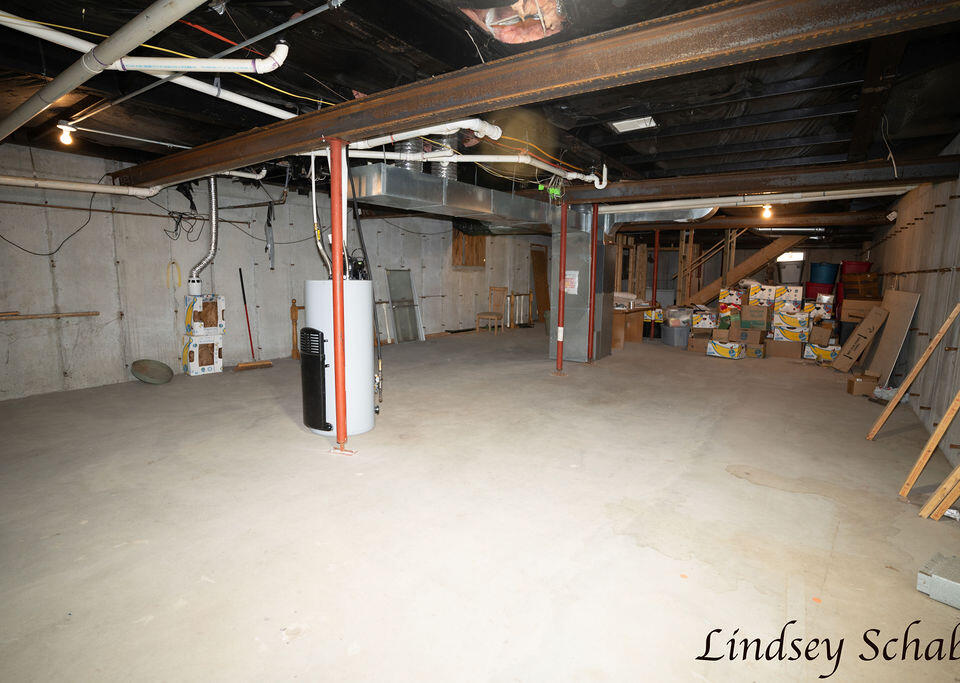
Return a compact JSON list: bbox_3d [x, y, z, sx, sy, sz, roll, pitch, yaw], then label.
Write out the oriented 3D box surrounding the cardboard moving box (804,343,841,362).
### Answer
[{"bbox_3d":[5.894,0.180,8.296,0.500,0.240,0.380,6,10,35],"label":"cardboard moving box"}]

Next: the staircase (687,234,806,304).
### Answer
[{"bbox_3d":[5.167,-1.131,10.475,3.050,2.180,0.920,7,10,34],"label":"staircase"}]

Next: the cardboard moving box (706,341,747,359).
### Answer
[{"bbox_3d":[4.274,0.135,8.346,0.400,0.250,0.510,-6,11,-41],"label":"cardboard moving box"}]

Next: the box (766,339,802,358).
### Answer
[{"bbox_3d":[5.283,0.132,8.381,0.520,0.280,0.410,5,9,27],"label":"box"}]

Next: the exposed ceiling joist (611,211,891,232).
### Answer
[{"bbox_3d":[4.787,-2.249,9.209,4.900,0.190,0.120,6,10,35],"label":"exposed ceiling joist"}]

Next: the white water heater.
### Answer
[{"bbox_3d":[-1.232,0.117,4.280,0.586,1.307,0.586,1,8,0],"label":"white water heater"}]

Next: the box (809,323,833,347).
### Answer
[{"bbox_3d":[5.856,-0.120,8.309,0.270,0.310,0.280,15,14,34],"label":"box"}]

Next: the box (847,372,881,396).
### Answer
[{"bbox_3d":[4.551,0.533,5.762,0.225,0.200,0.225,3,8,17],"label":"box"}]

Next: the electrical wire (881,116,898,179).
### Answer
[{"bbox_3d":[3.155,-1.503,3.726,0.150,0.470,0.070,6,10,35],"label":"electrical wire"}]

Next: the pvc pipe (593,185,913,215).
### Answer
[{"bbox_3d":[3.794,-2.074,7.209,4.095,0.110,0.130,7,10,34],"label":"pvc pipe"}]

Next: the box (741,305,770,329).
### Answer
[{"bbox_3d":[4.781,-0.416,8.376,0.380,0.400,0.360,6,10,35],"label":"box"}]

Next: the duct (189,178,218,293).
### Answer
[{"bbox_3d":[-3.558,-1.373,6.208,0.170,1.583,0.440,7,10,34],"label":"duct"}]

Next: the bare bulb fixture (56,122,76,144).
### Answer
[{"bbox_3d":[-3.244,-1.635,3.801,0.120,0.170,0.120,6,10,35],"label":"bare bulb fixture"}]

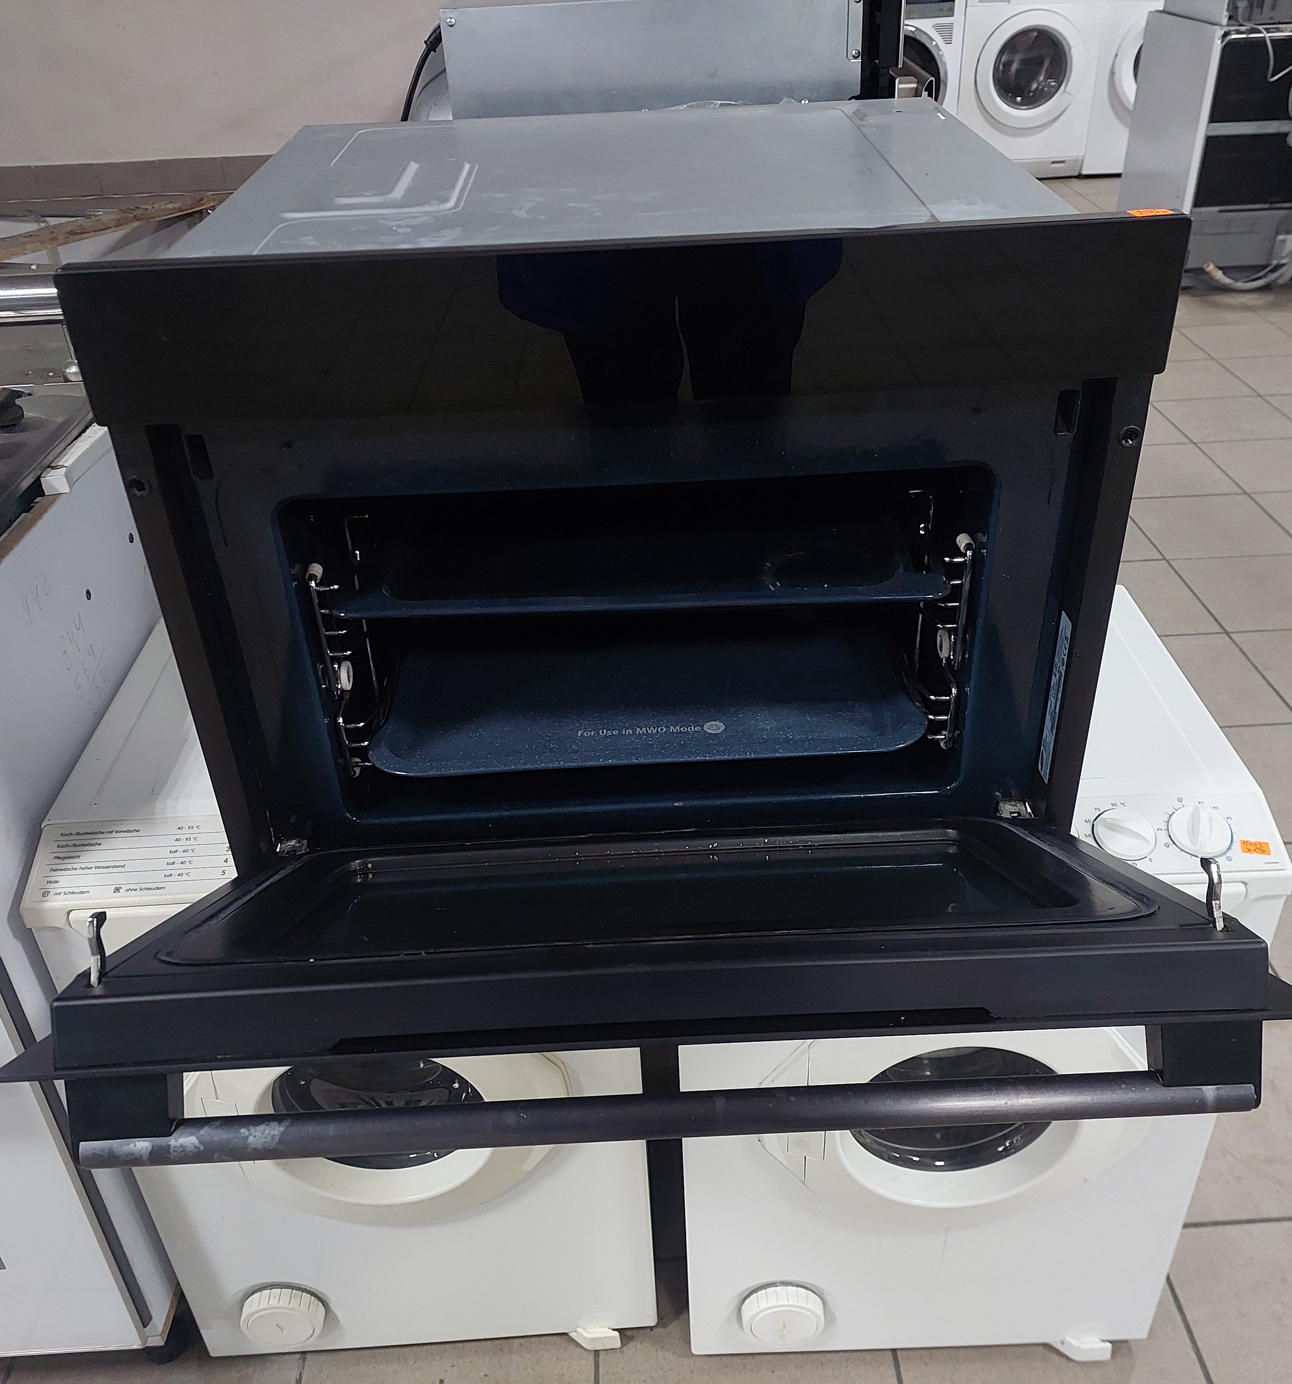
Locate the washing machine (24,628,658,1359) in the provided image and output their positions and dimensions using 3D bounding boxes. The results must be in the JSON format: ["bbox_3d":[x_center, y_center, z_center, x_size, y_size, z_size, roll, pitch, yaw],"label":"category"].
[{"bbox_3d":[-0.250,0.314,1.307,0.478,0.684,0.438,-3,32,-1],"label":"washing machine"}]

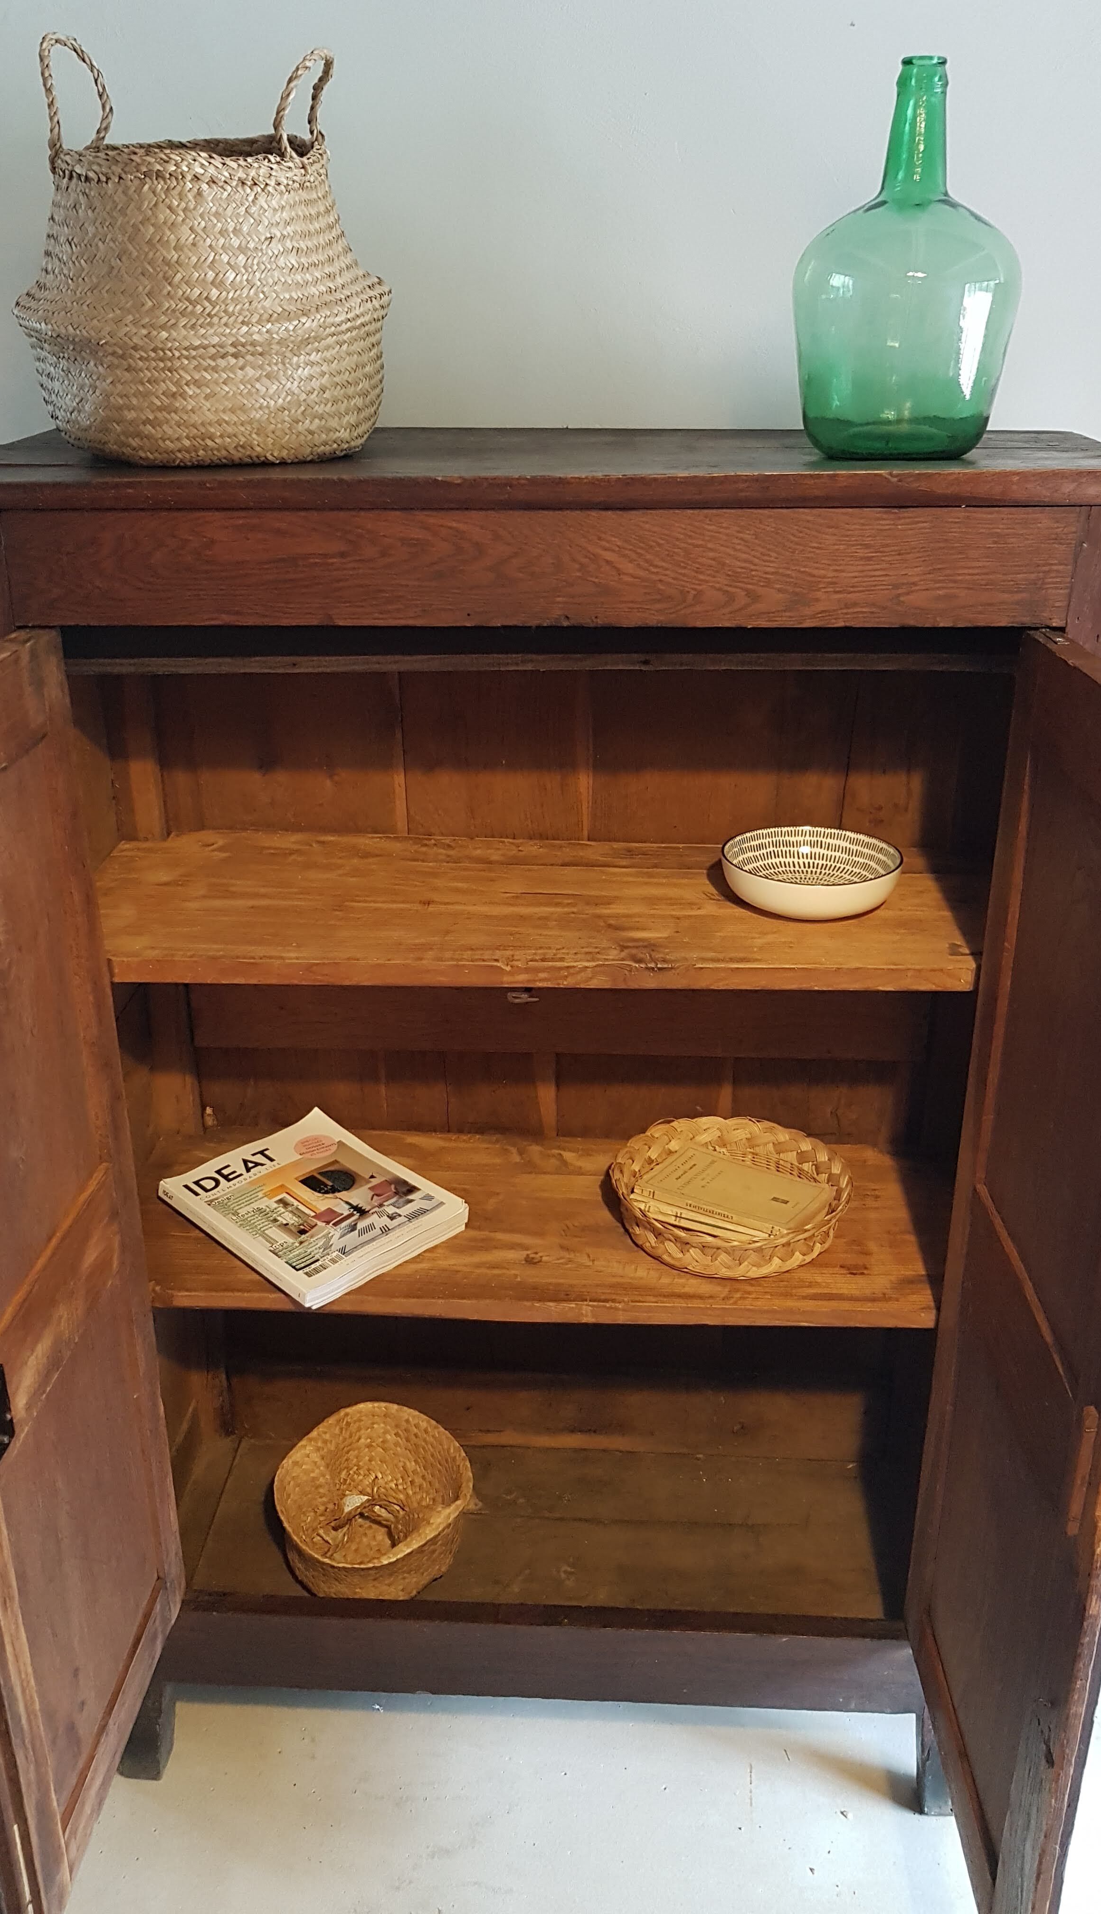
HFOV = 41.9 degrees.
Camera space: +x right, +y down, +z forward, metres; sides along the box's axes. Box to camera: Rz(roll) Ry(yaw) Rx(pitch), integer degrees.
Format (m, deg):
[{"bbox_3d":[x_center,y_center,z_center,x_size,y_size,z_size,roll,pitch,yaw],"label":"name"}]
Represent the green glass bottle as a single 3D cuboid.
[{"bbox_3d":[0.294,-0.569,1.182,0.184,0.293,0.184,1,23,3],"label":"green glass bottle"}]

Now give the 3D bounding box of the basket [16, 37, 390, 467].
[{"bbox_3d":[-0.296,-0.587,1.203,0.319,0.319,0.312,1,23,3],"label":"basket"}]

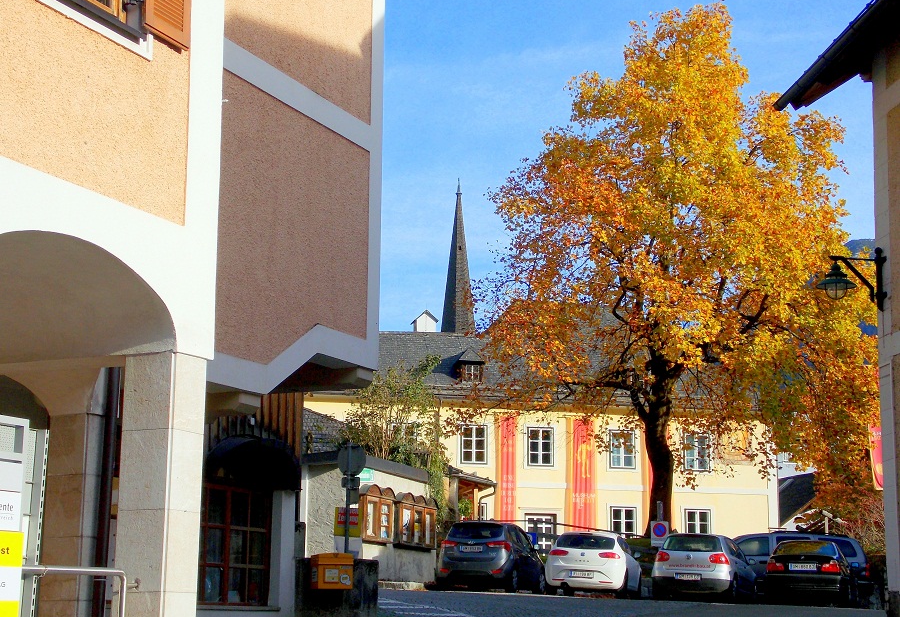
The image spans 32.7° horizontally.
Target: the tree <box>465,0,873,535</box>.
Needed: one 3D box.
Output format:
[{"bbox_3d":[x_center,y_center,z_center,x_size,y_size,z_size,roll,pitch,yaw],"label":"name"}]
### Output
[{"bbox_3d":[6.467,-1.293,43.821,11.425,15.564,11.000,1,-9,0],"label":"tree"}]

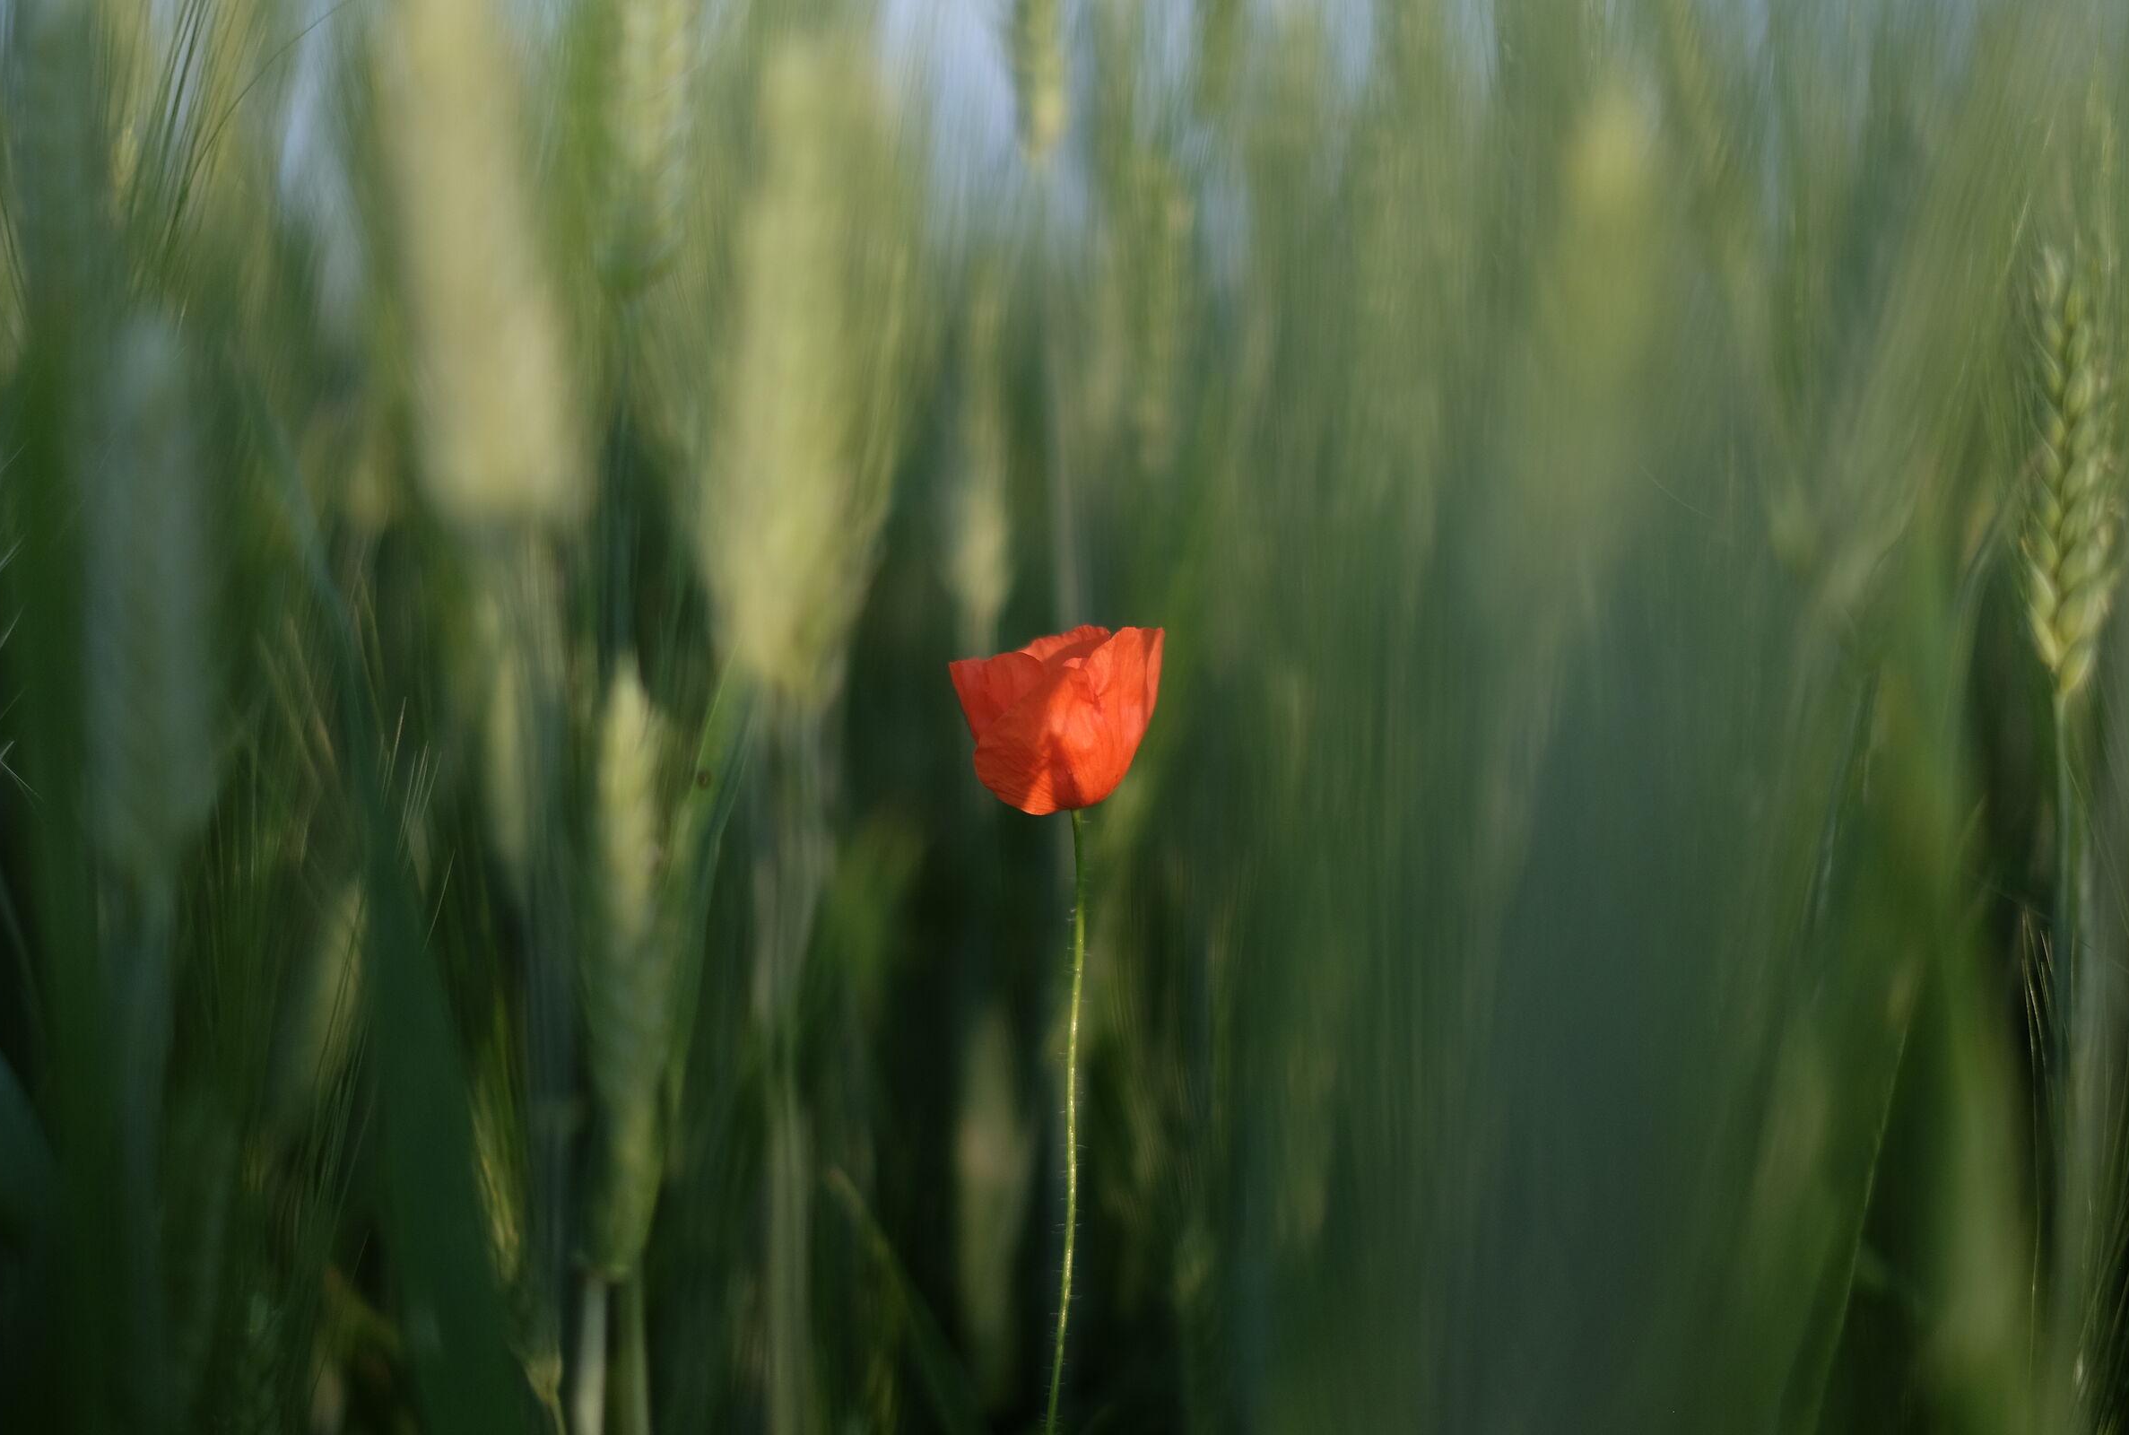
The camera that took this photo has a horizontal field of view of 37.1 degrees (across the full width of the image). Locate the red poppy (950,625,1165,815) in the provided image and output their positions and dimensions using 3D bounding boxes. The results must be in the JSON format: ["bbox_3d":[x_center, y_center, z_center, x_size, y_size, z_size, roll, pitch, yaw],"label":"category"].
[{"bbox_3d":[-0.002,0.001,0.660,0.044,0.039,0.042,0,0,0],"label":"red poppy"}]

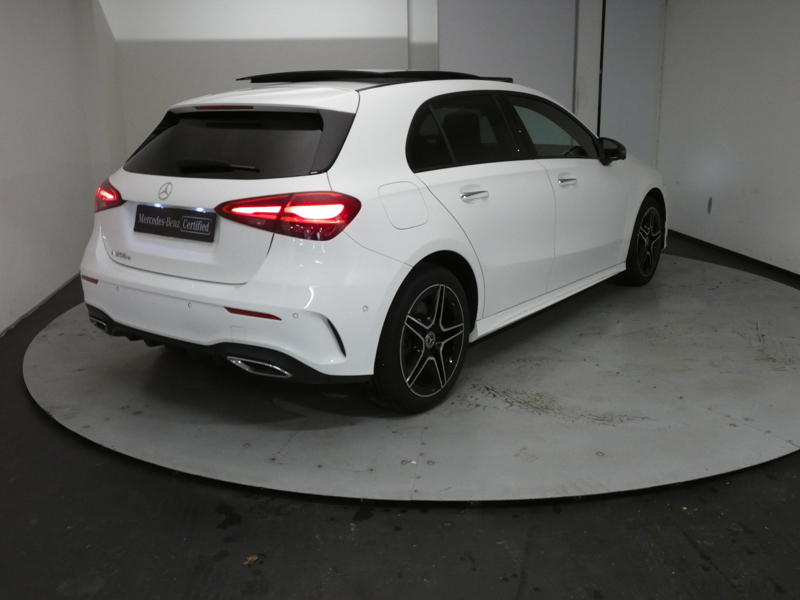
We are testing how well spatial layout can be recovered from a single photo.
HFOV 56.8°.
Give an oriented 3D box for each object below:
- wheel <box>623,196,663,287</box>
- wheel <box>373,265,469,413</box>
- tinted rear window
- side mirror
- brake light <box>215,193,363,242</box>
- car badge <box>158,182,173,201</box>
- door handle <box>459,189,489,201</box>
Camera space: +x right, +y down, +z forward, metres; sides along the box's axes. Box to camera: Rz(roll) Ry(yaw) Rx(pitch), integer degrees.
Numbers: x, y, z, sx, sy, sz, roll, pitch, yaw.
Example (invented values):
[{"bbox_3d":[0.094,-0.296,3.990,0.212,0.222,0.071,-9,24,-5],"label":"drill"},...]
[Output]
[{"bbox_3d":[1.688,-0.426,5.297,0.230,0.650,0.650,9,18,35],"label":"wheel"},{"bbox_3d":[0.063,0.158,3.184,0.230,0.650,0.650,9,18,35],"label":"wheel"},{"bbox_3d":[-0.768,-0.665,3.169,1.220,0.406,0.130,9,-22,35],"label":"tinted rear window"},{"bbox_3d":[1.227,-0.863,4.293,0.200,0.165,0.160,9,18,35],"label":"side mirror"},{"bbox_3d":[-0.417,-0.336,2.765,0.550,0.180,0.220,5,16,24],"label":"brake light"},{"bbox_3d":[-0.943,-0.437,2.979,0.085,0.085,0.014,9,-14,35],"label":"car badge"},{"bbox_3d":[0.316,-0.458,3.216,0.050,0.046,0.245,9,18,35],"label":"door handle"}]

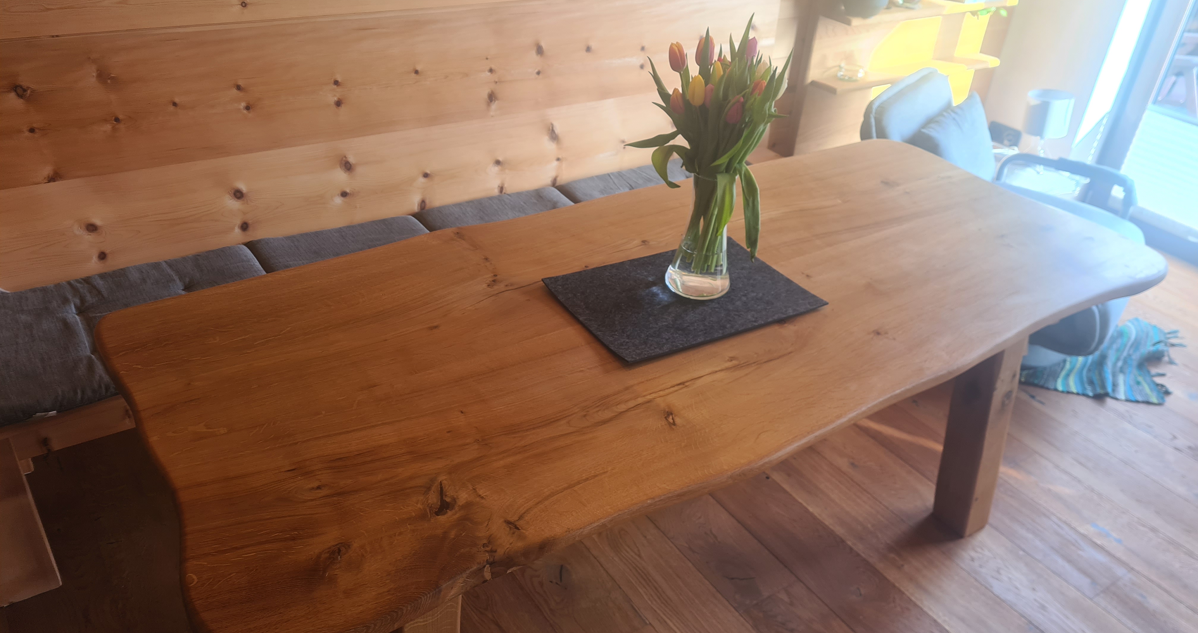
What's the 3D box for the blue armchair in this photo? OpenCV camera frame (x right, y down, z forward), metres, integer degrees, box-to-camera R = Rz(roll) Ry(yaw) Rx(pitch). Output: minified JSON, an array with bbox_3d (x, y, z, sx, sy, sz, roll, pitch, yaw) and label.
[{"bbox_3d":[1.338,-0.332,2.993,0.800,0.800,0.700,25,37,30],"label":"blue armchair"}]

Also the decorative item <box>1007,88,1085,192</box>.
[{"bbox_3d":[1.670,-0.675,3.370,0.200,0.360,0.200,-16,37,-30],"label":"decorative item"}]

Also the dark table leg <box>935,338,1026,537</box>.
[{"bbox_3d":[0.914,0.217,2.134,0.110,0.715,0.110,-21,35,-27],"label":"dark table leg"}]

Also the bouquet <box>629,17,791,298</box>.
[{"bbox_3d":[0.182,-0.280,1.595,0.250,0.500,0.220,8,32,6],"label":"bouquet"}]

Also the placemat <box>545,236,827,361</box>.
[{"bbox_3d":[0.163,-0.046,1.695,0.450,0.005,0.300,-16,37,-30],"label":"placemat"}]

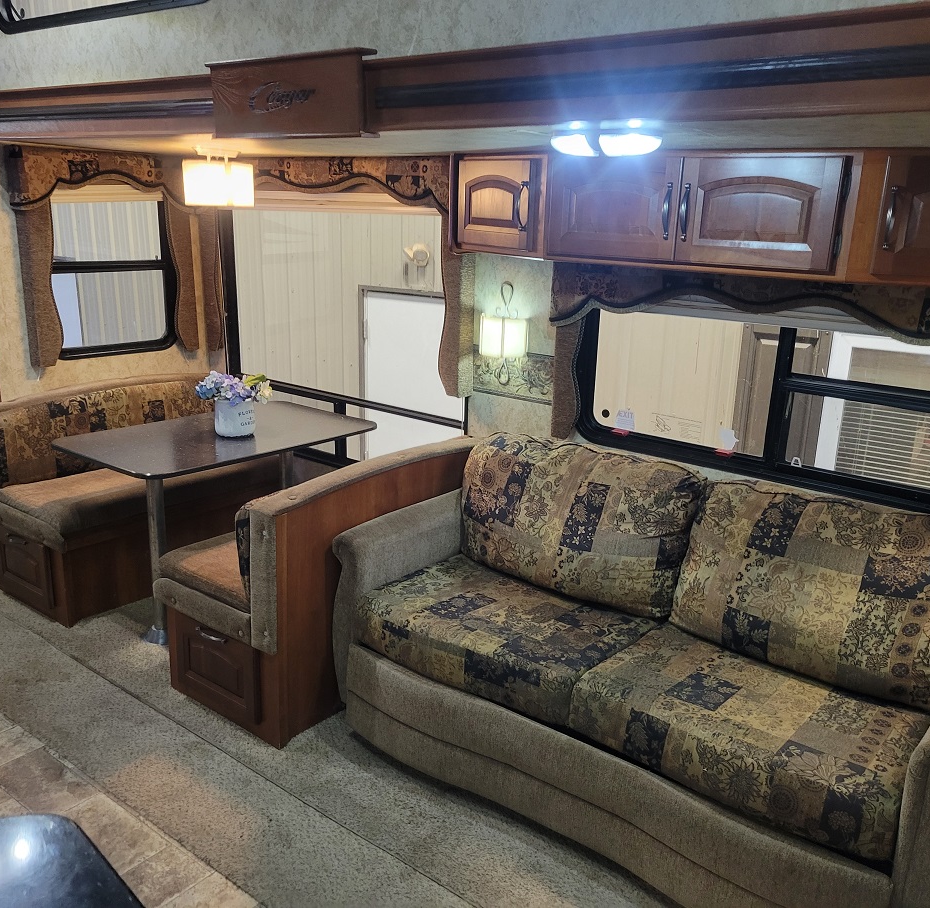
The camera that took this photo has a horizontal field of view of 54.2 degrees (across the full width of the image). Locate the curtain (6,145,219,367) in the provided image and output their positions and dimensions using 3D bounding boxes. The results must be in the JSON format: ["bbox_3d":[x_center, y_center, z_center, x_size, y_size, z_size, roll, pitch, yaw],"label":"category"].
[{"bbox_3d":[-1.506,-0.841,3.909,0.130,0.872,0.782,14,20,36],"label":"curtain"}]

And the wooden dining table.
[{"bbox_3d":[-0.933,0.273,3.565,0.636,0.737,1.001,14,20,36],"label":"wooden dining table"}]

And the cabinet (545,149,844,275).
[{"bbox_3d":[0.662,-0.684,2.561,0.877,0.301,0.277,14,20,36],"label":"cabinet"}]

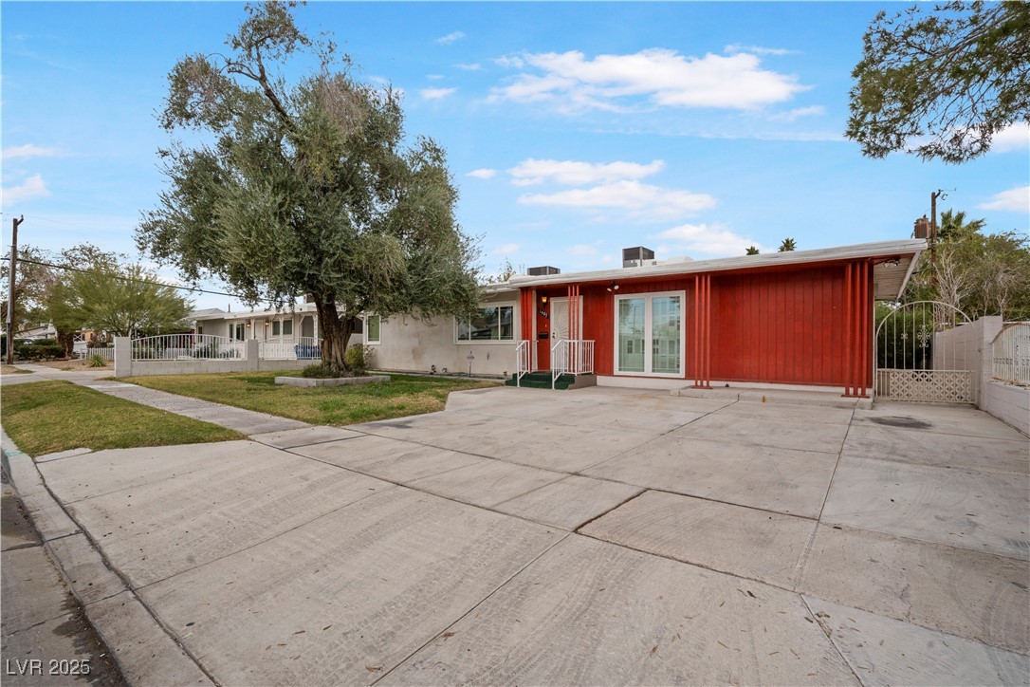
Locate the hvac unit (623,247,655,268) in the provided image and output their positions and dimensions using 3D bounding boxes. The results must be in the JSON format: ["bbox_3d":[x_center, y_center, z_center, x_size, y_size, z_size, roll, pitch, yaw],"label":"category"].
[{"bbox_3d":[4.235,-2.686,15.655,0.680,0.950,1.120,0,0,38],"label":"hvac unit"}]

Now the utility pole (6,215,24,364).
[{"bbox_3d":[-28.976,-3.097,26.500,0.420,8.632,0.350,1,0,38],"label":"utility pole"}]

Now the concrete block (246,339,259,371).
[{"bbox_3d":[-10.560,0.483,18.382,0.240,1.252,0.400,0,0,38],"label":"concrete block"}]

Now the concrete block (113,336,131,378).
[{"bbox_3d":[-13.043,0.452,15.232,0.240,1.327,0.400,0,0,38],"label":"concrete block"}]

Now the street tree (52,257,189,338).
[{"bbox_3d":[-21.524,-1.692,25.000,6.000,5.785,6.000,0,0,38],"label":"street tree"}]

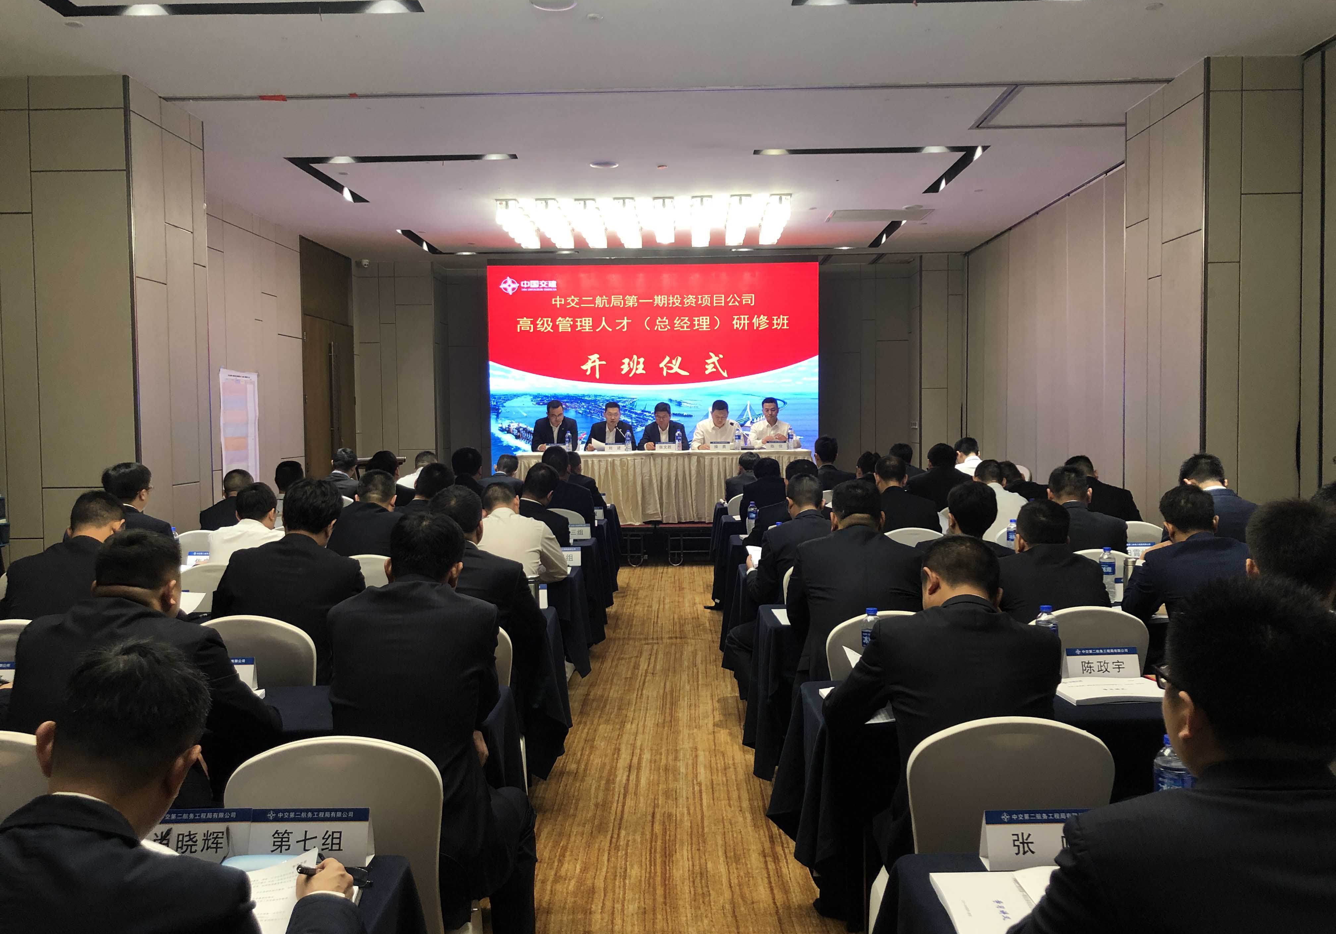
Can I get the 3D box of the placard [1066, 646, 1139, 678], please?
[{"bbox_3d":[1.223,0.553,3.045,0.200,0.089,0.060,-1,2,-2],"label":"placard"}]

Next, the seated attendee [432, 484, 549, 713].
[{"bbox_3d":[-0.719,0.715,3.990,0.560,1.300,0.800,0,3,0],"label":"seated attendee"}]

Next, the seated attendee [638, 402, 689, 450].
[{"bbox_3d":[-0.058,-0.081,11.910,0.560,1.280,0.750,0,3,0],"label":"seated attendee"}]

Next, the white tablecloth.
[{"bbox_3d":[-0.033,0.212,11.473,3.080,0.735,0.580,0,3,0],"label":"white tablecloth"}]

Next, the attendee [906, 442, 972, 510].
[{"bbox_3d":[1.818,0.505,7.200,0.520,1.300,0.740,-1,2,1],"label":"attendee"}]

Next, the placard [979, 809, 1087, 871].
[{"bbox_3d":[0.628,0.615,1.803,0.200,0.089,0.060,-1,2,0],"label":"placard"}]

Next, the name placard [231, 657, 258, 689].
[{"bbox_3d":[-1.308,0.593,3.143,0.205,0.092,0.058,-1,3,1],"label":"name placard"}]

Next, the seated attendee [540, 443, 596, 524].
[{"bbox_3d":[-0.710,0.508,7.665,0.520,1.330,0.750,0,3,6],"label":"seated attendee"}]

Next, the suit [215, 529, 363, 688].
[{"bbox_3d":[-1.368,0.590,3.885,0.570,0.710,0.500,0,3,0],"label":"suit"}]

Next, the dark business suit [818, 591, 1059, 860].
[{"bbox_3d":[0.639,0.608,2.520,0.510,0.640,0.520,-1,2,-4],"label":"dark business suit"}]

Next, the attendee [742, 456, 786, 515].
[{"bbox_3d":[0.732,0.530,7.742,0.520,1.240,0.750,-1,3,-2],"label":"attendee"}]

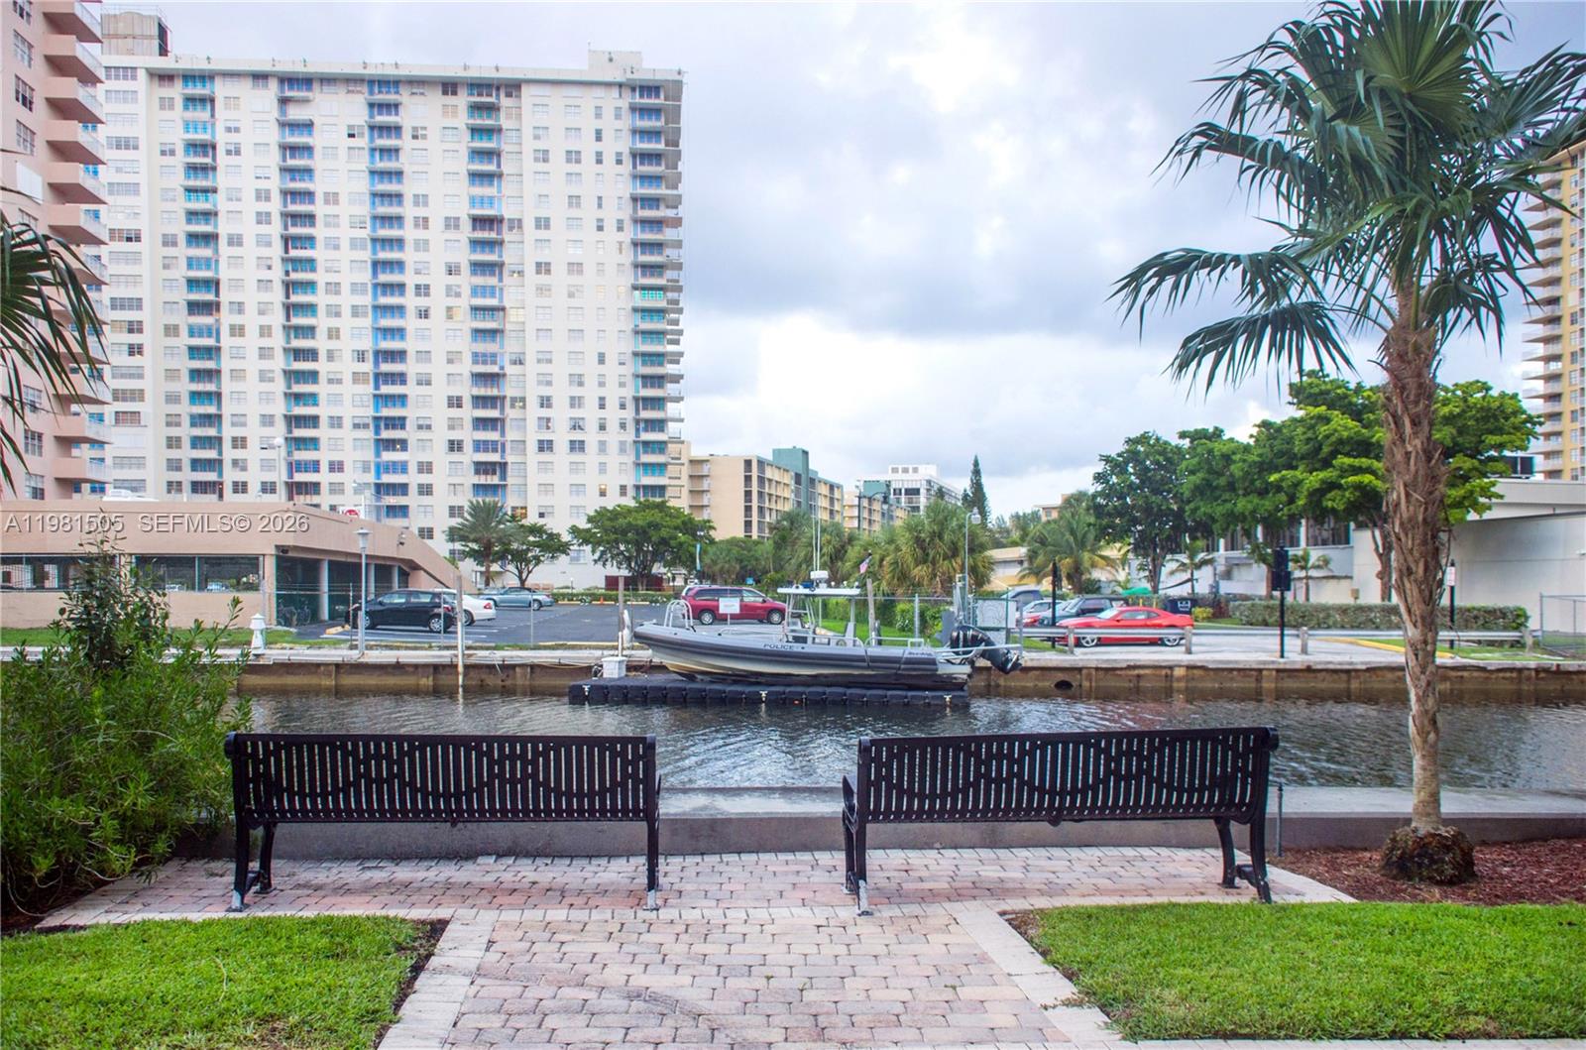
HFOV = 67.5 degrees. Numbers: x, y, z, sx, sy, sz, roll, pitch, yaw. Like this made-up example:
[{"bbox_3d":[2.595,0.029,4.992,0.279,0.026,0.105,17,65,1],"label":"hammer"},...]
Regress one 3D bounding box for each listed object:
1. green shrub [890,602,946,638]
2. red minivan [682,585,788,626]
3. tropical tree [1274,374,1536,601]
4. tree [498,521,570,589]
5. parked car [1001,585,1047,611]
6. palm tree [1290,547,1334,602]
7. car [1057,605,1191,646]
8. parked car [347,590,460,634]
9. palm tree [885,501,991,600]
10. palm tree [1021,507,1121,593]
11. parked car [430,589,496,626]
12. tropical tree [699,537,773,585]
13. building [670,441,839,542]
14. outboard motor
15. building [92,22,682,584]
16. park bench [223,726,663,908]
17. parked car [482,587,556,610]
[{"bbox_3d":[4.760,3.620,45.200,2.100,1.350,1.700,0,-2,0],"label":"green shrub"},{"bbox_3d":[-2.500,3.500,53.000,4.950,1.740,1.930,1,-2,-13],"label":"red minivan"},{"bbox_3d":[27.000,-1.000,52.600,10.800,11.000,10.200,-1,-2,18],"label":"tropical tree"},{"bbox_3d":[-21.382,2.909,98.000,6.241,6.638,6.241,0,-2,0],"label":"tree"},{"bbox_3d":[11.020,3.861,56.000,4.900,1.800,1.900,0,-2,-3],"label":"parked car"},{"bbox_3d":[26.151,3.035,60.000,2.505,3.813,2.505,0,-2,0],"label":"palm tree"},{"bbox_3d":[11.630,3.540,41.850,4.840,1.380,1.920,0,-2,-2],"label":"car"},{"bbox_3d":[-14.500,3.100,44.100,3.950,1.520,1.700,0,-2,1],"label":"parked car"},{"bbox_3d":[7.024,1.729,58.000,5.268,6.003,5.268,0,-2,0],"label":"palm tree"},{"bbox_3d":[14.765,2.022,63.000,5.262,6.019,5.000,0,-2,0],"label":"palm tree"},{"bbox_3d":[-14.800,3.530,50.300,4.700,1.450,1.800,0,-2,7],"label":"parked car"},{"bbox_3d":[-4.200,2.850,87.000,5.200,4.300,4.800,0,-2,0],"label":"tropical tree"},{"bbox_3d":[-5.000,-1.000,240.000,18.000,26.000,61.000,-1,-2,17],"label":"building"},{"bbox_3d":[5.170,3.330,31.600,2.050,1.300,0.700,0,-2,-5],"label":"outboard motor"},{"bbox_3d":[-50.100,-24.500,153.400,72.000,67.000,22.000,0,-2,-3],"label":"building"},{"bbox_3d":[-1.545,1.325,5.500,1.890,0.790,0.630,0,-2,-2],"label":"park bench"},{"bbox_3d":[-16.837,4.513,72.000,4.850,1.400,1.800,0,-2,3],"label":"parked car"}]

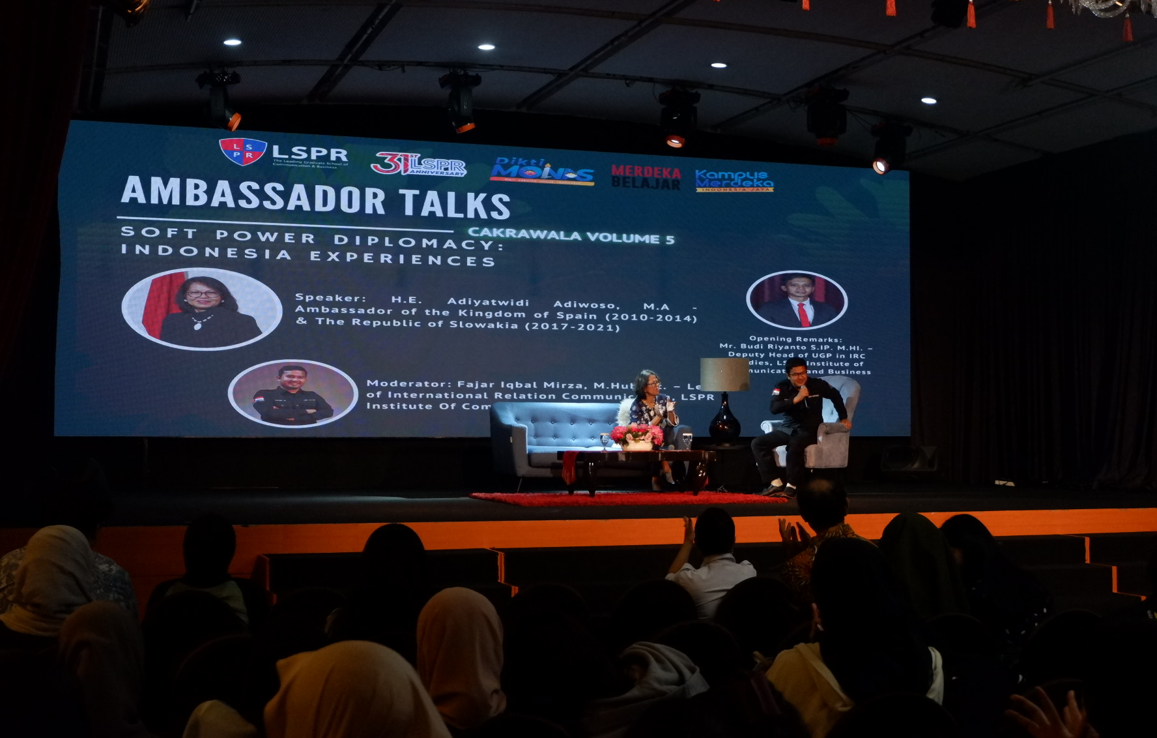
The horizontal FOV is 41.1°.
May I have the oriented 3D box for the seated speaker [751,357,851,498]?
[{"bbox_3d":[2.063,0.528,14.277,0.711,1.294,0.810,-1,-2,30],"label":"seated speaker"}]

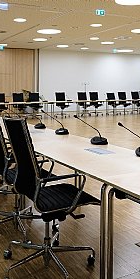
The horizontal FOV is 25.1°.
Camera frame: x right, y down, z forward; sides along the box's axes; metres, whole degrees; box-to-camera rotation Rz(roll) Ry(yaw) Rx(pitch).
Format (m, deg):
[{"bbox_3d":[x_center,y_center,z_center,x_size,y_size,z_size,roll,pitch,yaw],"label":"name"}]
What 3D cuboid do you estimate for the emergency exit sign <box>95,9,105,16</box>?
[{"bbox_3d":[0.756,-3.094,7.700,0.260,0.150,0.040,-5,9,-30],"label":"emergency exit sign"}]

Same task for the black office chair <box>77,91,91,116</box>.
[{"bbox_3d":[0.706,-1.620,14.727,0.600,1.090,0.630,-4,10,-25],"label":"black office chair"}]

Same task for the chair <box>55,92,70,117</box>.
[{"bbox_3d":[-0.331,-1.574,14.250,0.620,1.100,0.660,-5,9,-30],"label":"chair"}]

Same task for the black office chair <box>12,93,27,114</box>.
[{"bbox_3d":[-2.118,-1.386,13.315,0.600,1.090,0.630,-4,10,-25],"label":"black office chair"}]

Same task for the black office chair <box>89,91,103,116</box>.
[{"bbox_3d":[1.214,-1.665,14.800,0.620,1.100,0.660,-5,9,-30],"label":"black office chair"}]

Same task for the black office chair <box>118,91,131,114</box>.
[{"bbox_3d":[2.678,-1.764,15.400,0.620,1.100,0.660,-5,9,-30],"label":"black office chair"}]

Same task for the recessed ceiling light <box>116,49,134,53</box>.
[{"bbox_3d":[3.077,-4.923,17.600,0.900,0.060,0.900,0,9,0],"label":"recessed ceiling light"}]

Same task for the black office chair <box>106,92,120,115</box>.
[{"bbox_3d":[2.157,-1.740,15.453,0.600,1.090,0.630,-4,10,-25],"label":"black office chair"}]

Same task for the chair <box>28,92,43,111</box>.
[{"bbox_3d":[-1.472,-1.440,13.638,0.600,1.090,0.630,-4,10,-25],"label":"chair"}]

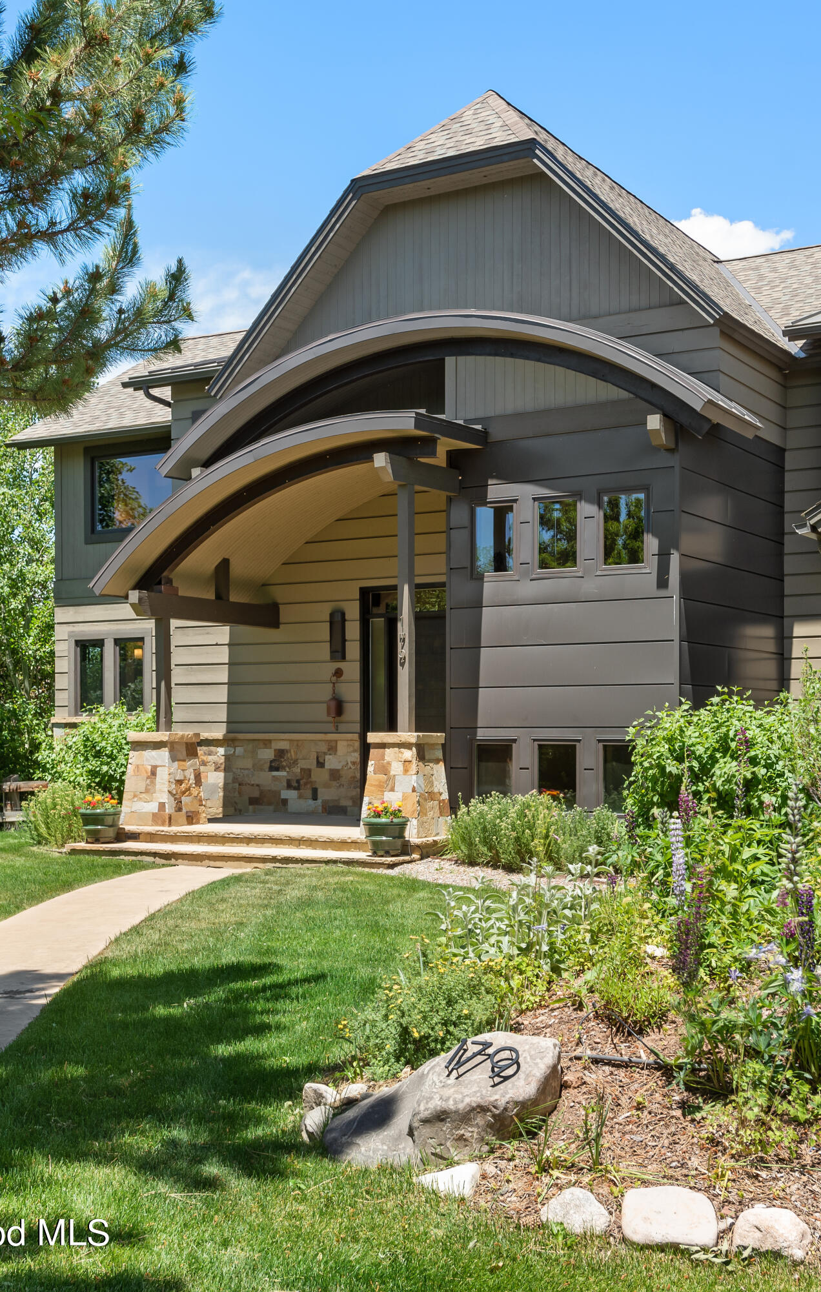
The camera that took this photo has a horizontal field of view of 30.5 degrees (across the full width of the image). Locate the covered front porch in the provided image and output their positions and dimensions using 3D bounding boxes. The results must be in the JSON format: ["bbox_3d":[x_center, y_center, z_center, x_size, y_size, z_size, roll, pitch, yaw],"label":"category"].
[{"bbox_3d":[-1.040,0.010,17.300,4.400,4.400,2.900,-1,-2,32],"label":"covered front porch"}]

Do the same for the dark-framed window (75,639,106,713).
[{"bbox_3d":[-4.863,0.460,22.900,0.550,1.120,0.120,-1,-2,32],"label":"dark-framed window"}]

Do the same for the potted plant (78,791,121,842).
[{"bbox_3d":[-3.461,1.906,16.800,0.460,0.530,0.460,0,-2,0],"label":"potted plant"}]

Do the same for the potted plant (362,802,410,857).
[{"bbox_3d":[-0.243,1.842,15.100,0.460,0.530,0.460,0,-2,0],"label":"potted plant"}]

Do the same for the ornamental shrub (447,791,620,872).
[{"bbox_3d":[1.251,1.857,15.100,1.550,0.770,0.900,-1,-2,32],"label":"ornamental shrub"}]

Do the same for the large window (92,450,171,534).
[{"bbox_3d":[-4.104,-2.294,22.400,1.500,1.200,0.120,-1,-2,32],"label":"large window"}]

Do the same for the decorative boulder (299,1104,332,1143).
[{"bbox_3d":[-0.334,1.679,5.300,0.110,0.125,0.120,-1,-2,32],"label":"decorative boulder"}]

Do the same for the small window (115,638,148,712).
[{"bbox_3d":[-4.168,0.429,22.500,0.570,1.120,0.120,-1,-2,32],"label":"small window"}]

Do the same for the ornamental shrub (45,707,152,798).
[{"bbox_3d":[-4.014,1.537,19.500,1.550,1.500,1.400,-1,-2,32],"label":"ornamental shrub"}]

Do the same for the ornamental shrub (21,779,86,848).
[{"bbox_3d":[-4.161,1.970,17.600,0.850,0.800,0.800,0,-2,0],"label":"ornamental shrub"}]

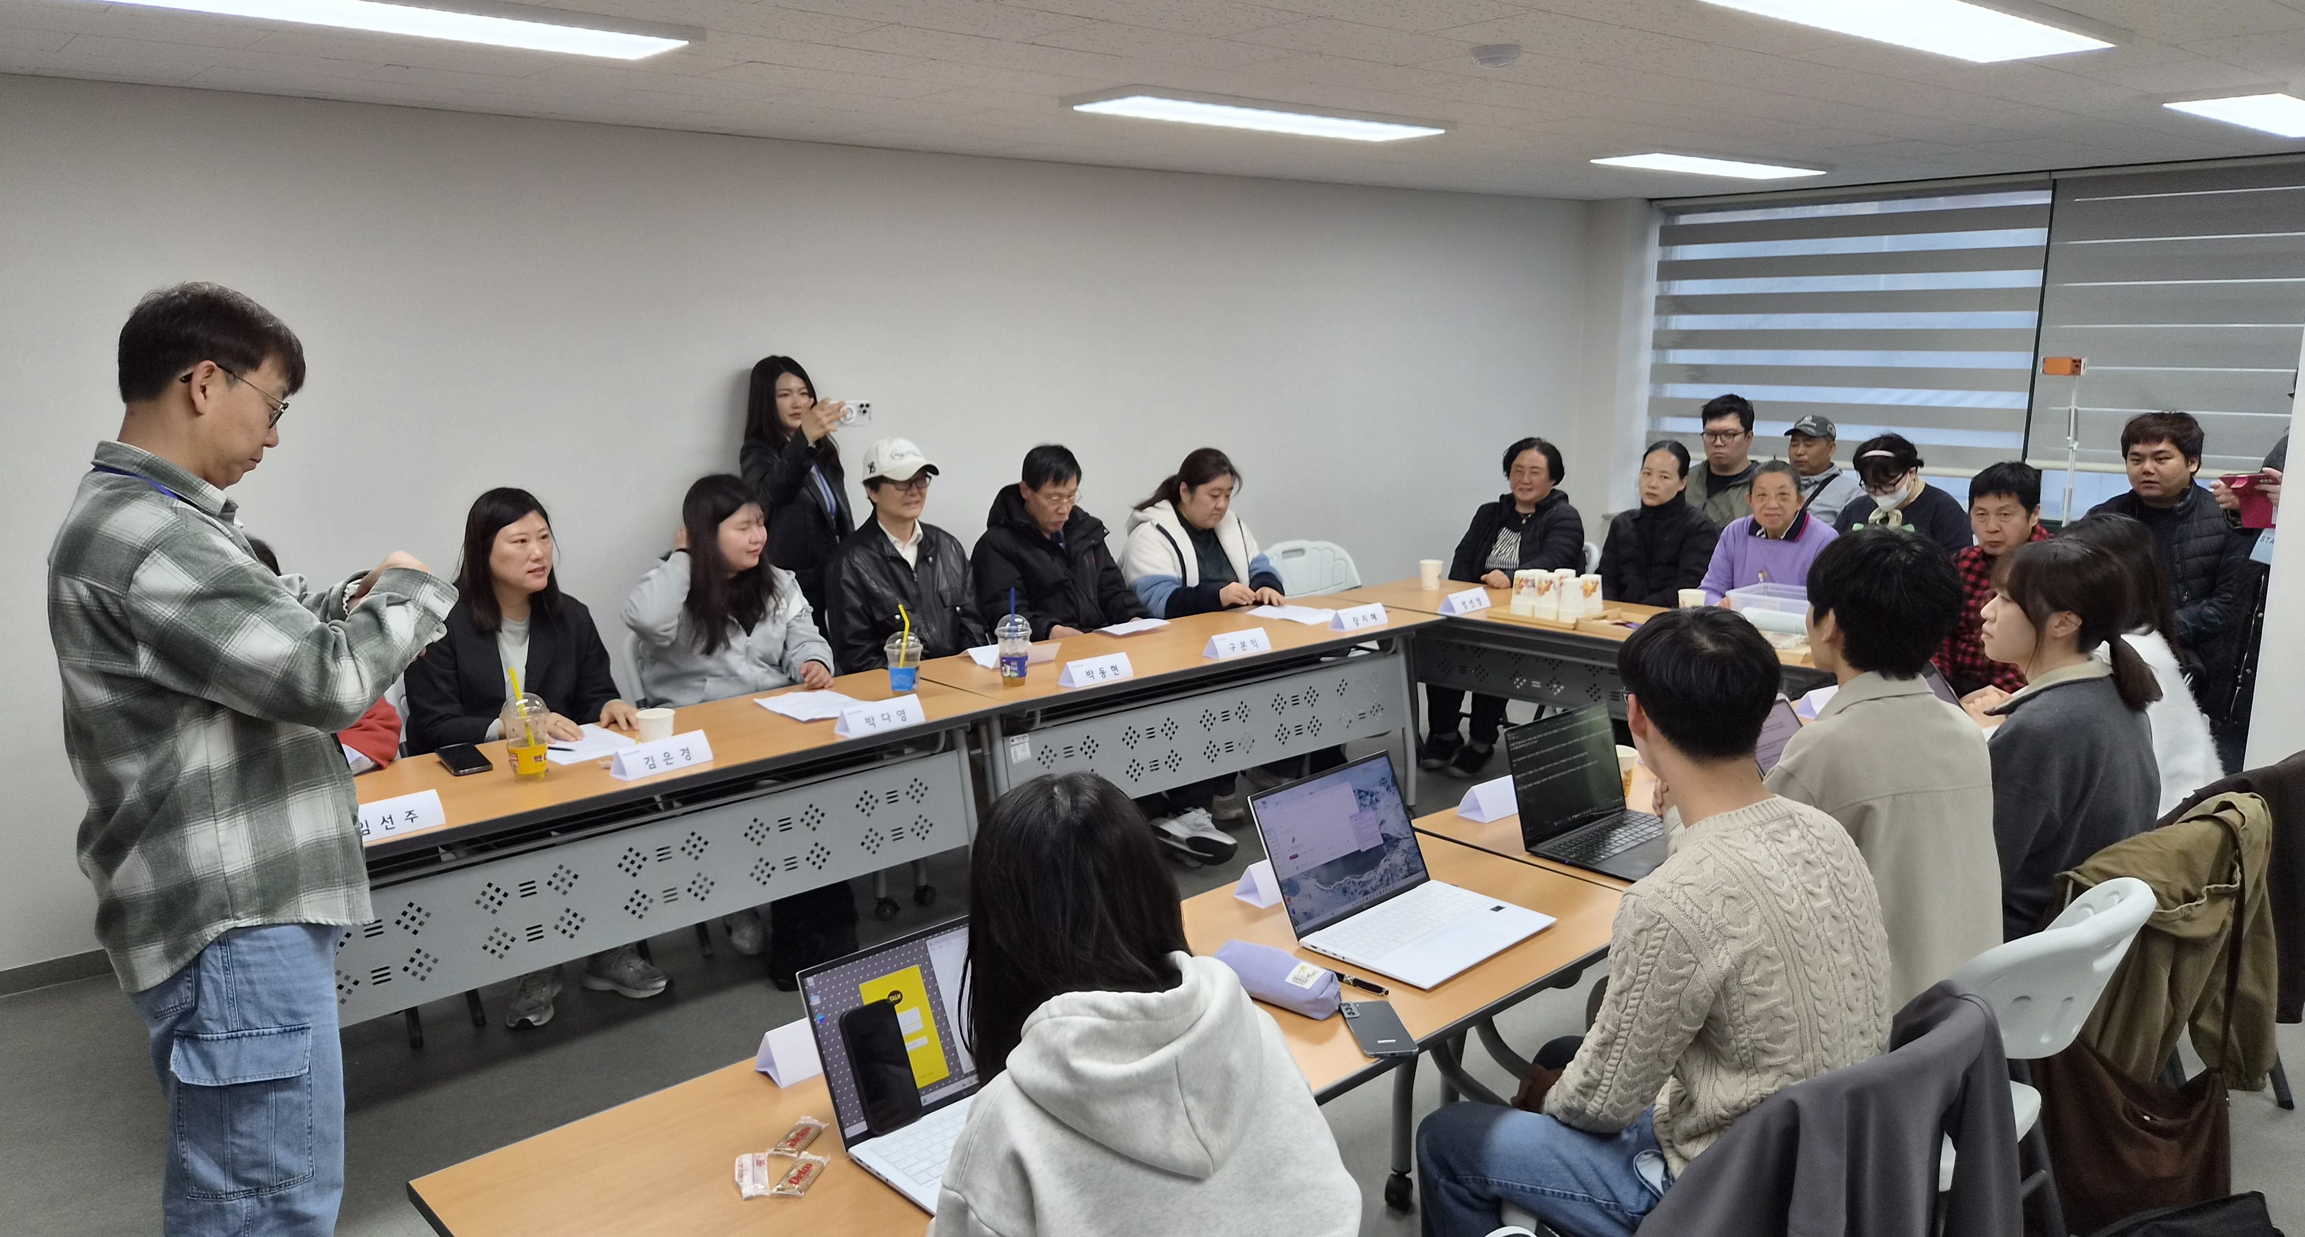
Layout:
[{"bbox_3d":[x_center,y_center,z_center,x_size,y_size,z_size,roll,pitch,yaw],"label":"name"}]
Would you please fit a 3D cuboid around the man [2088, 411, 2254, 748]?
[{"bbox_3d":[2.830,0.115,4.426,0.520,1.385,0.650,8,14,38],"label":"man"}]

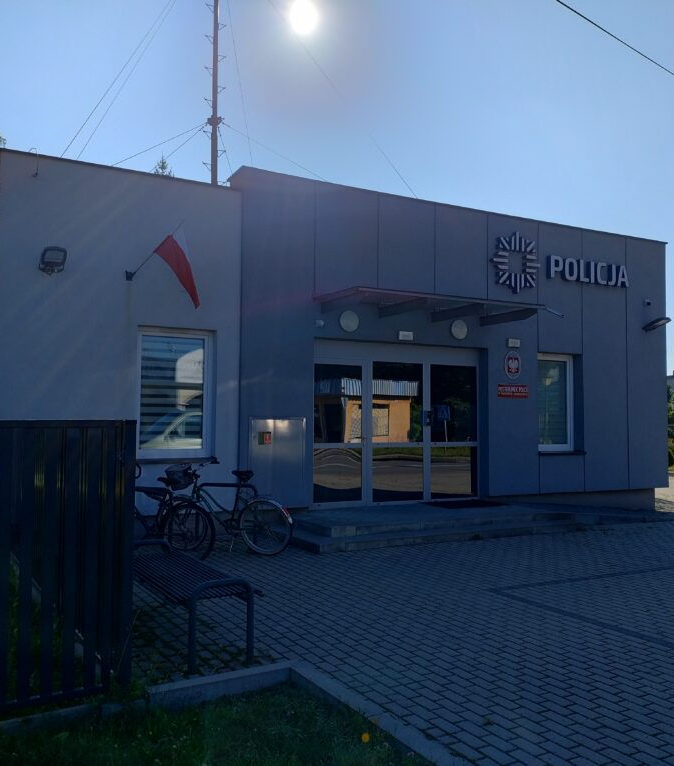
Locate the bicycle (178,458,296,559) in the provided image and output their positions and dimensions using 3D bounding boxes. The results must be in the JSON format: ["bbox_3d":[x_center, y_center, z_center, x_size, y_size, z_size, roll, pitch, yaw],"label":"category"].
[{"bbox_3d":[-1.278,1.472,8.691,1.740,1.050,0.580,0,-3,18],"label":"bicycle"}]

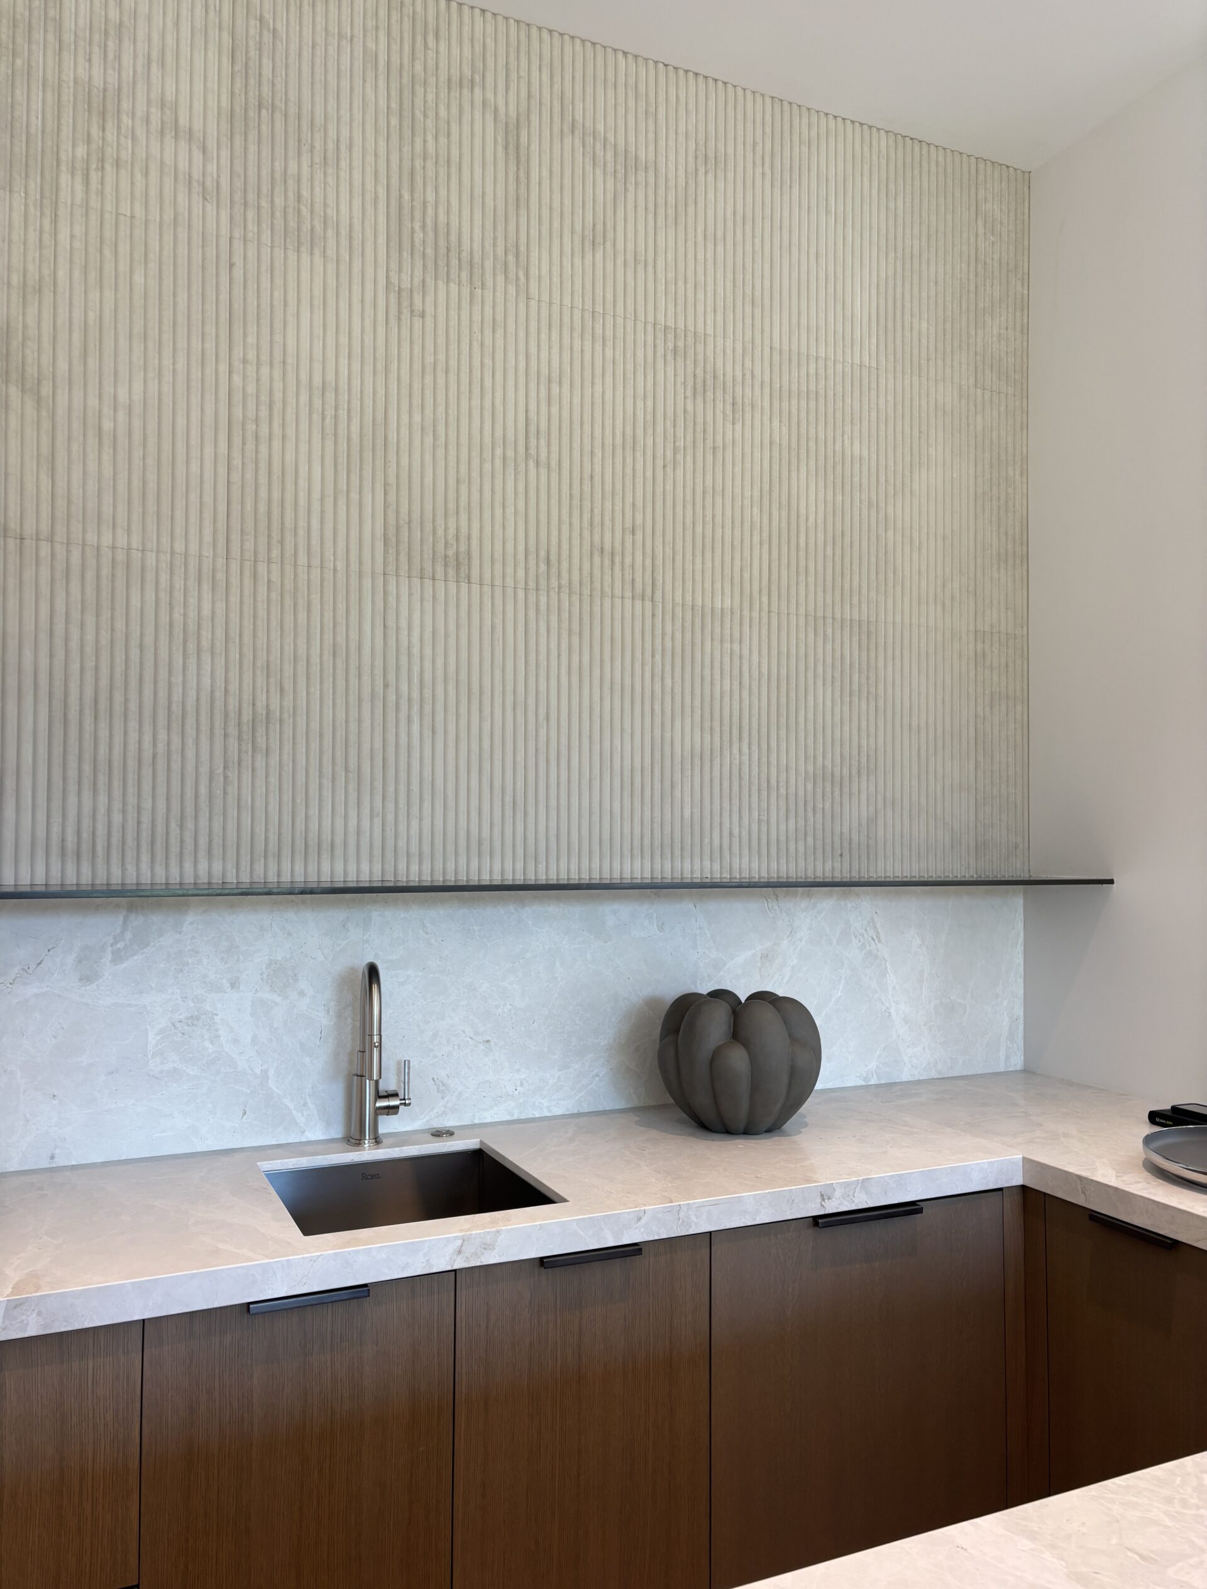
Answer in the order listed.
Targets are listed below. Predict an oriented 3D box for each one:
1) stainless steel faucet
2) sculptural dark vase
[{"bbox_3d":[-0.408,0.484,2.244,0.119,0.346,0.171,1,-2,-19],"label":"stainless steel faucet"},{"bbox_3d":[0.277,0.537,2.449,0.323,0.262,0.323,0,-2,0],"label":"sculptural dark vase"}]

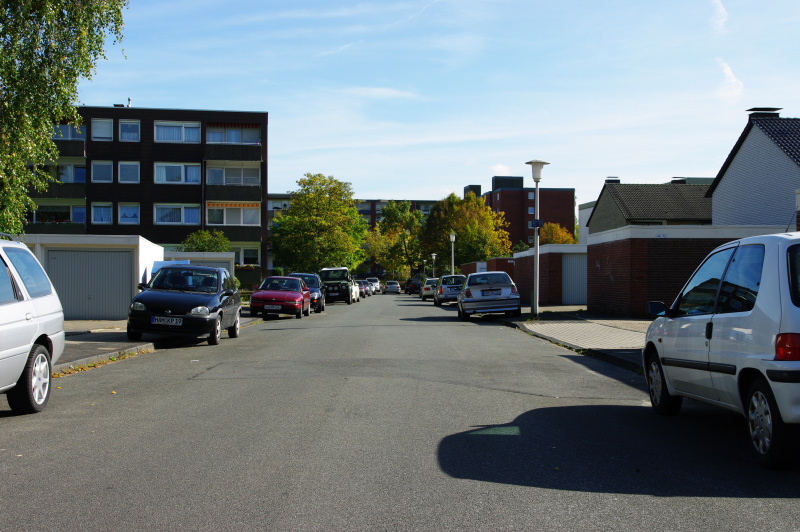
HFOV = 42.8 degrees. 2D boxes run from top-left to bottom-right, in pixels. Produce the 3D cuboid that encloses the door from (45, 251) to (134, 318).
[{"bbox_3d":[-8.820,0.540,29.000,2.370,2.000,0.100,0,-1,-11],"label":"door"}]

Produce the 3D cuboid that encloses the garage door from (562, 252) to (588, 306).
[{"bbox_3d":[9.020,0.653,49.000,2.450,2.430,0.100,0,-1,0],"label":"garage door"}]

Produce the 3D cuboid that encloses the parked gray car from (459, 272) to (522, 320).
[{"bbox_3d":[2.540,0.845,30.150,1.760,1.410,4.260,0,-1,1],"label":"parked gray car"}]

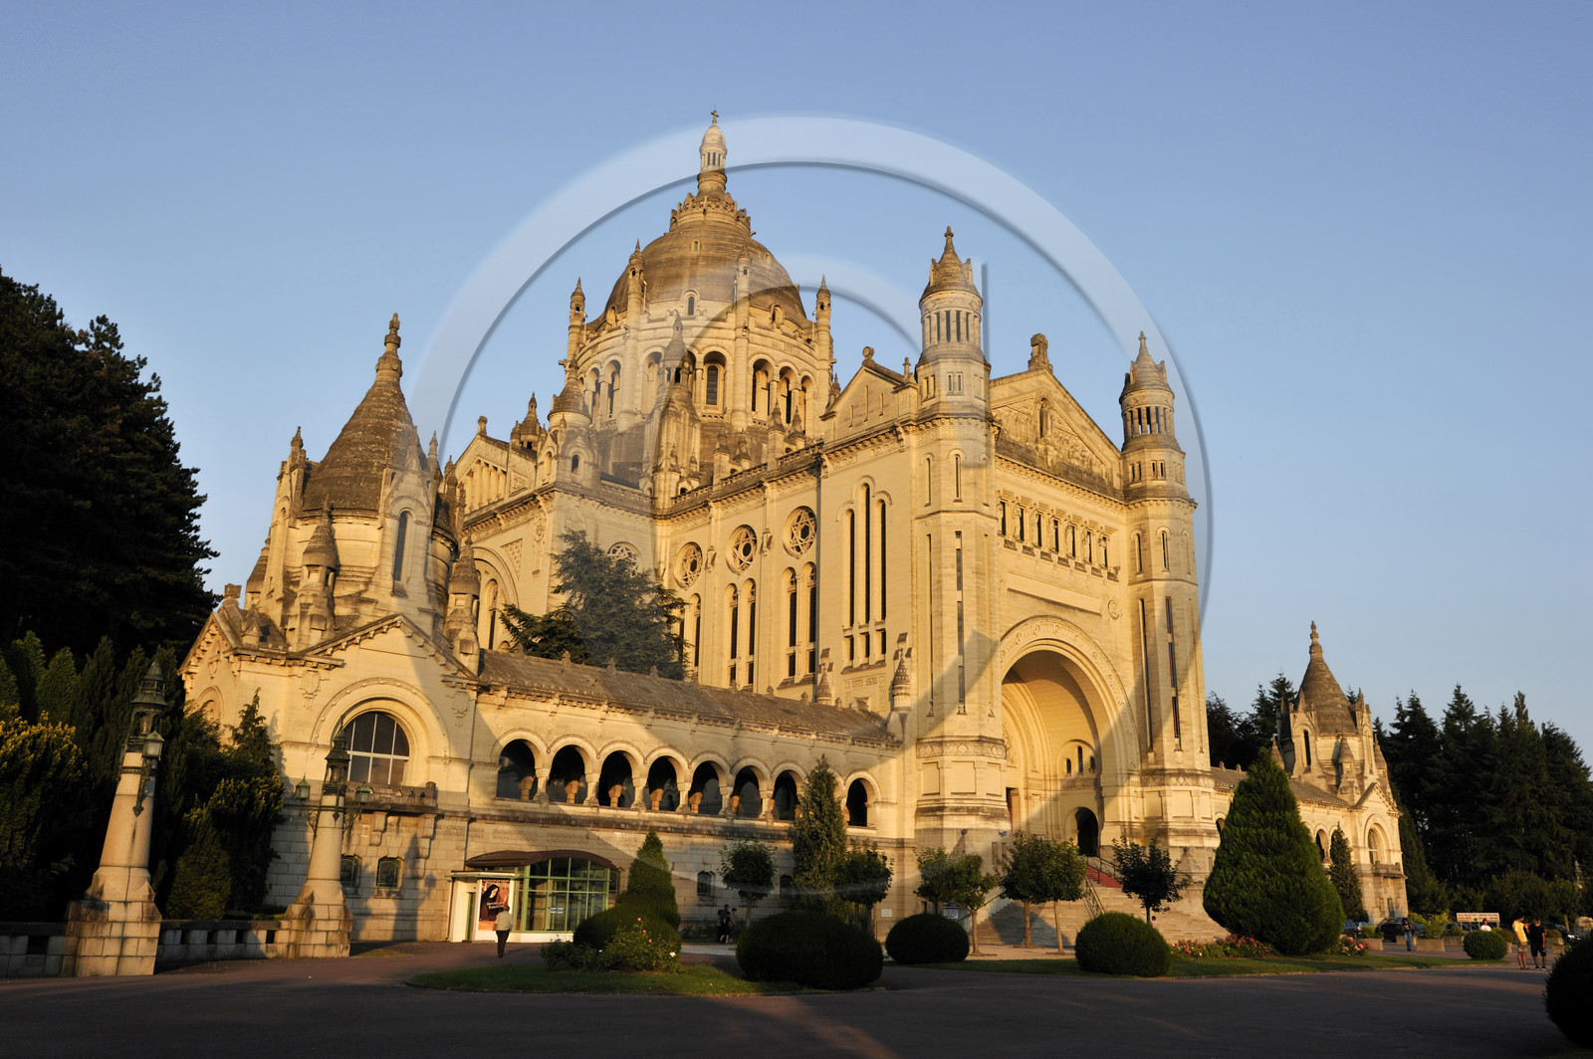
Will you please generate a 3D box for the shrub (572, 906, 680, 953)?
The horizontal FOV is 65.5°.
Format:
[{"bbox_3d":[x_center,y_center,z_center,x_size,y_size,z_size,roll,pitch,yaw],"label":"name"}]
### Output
[{"bbox_3d":[-5.160,12.342,37.645,3.150,1.650,3.150,3,-17,-7],"label":"shrub"}]

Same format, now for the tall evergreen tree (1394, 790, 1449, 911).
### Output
[{"bbox_3d":[64.637,35.404,131.895,7.200,14.200,7.200,-7,-18,24],"label":"tall evergreen tree"}]

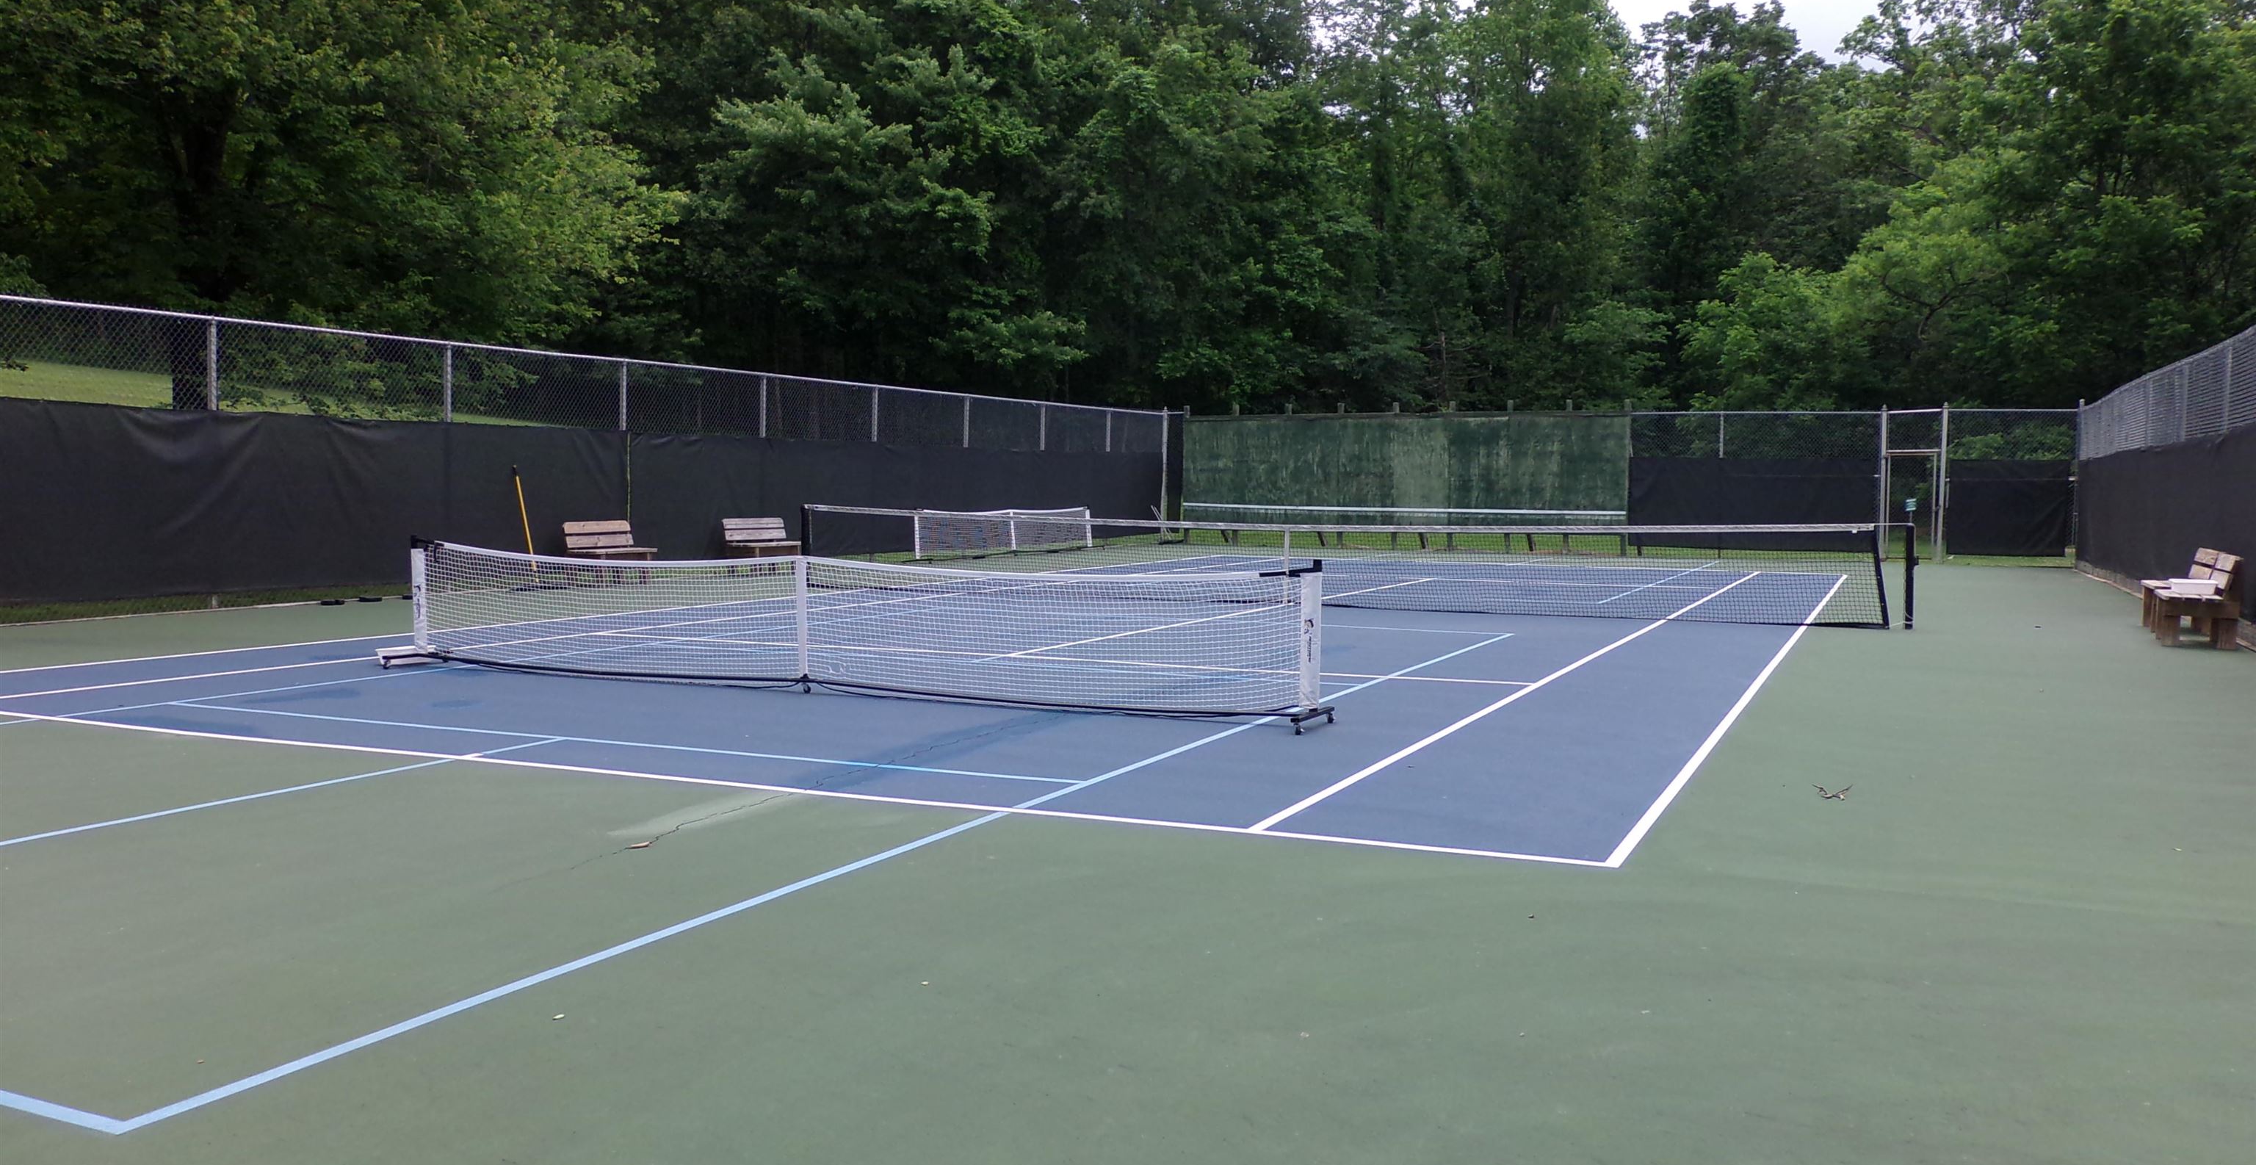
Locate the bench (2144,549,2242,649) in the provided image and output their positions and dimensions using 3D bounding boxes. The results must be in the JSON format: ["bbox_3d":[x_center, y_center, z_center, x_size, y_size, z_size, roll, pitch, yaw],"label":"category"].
[{"bbox_3d":[9.801,0.117,15.709,0.610,0.800,2.300,2,4,25],"label":"bench"}]

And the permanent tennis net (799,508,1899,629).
[{"bbox_3d":[1.742,-0.272,19.167,12.850,1.070,0.120,2,4,25],"label":"permanent tennis net"}]

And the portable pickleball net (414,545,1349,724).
[{"bbox_3d":[-2.068,0.234,10.923,6.950,0.950,0.580,2,4,25],"label":"portable pickleball net"}]

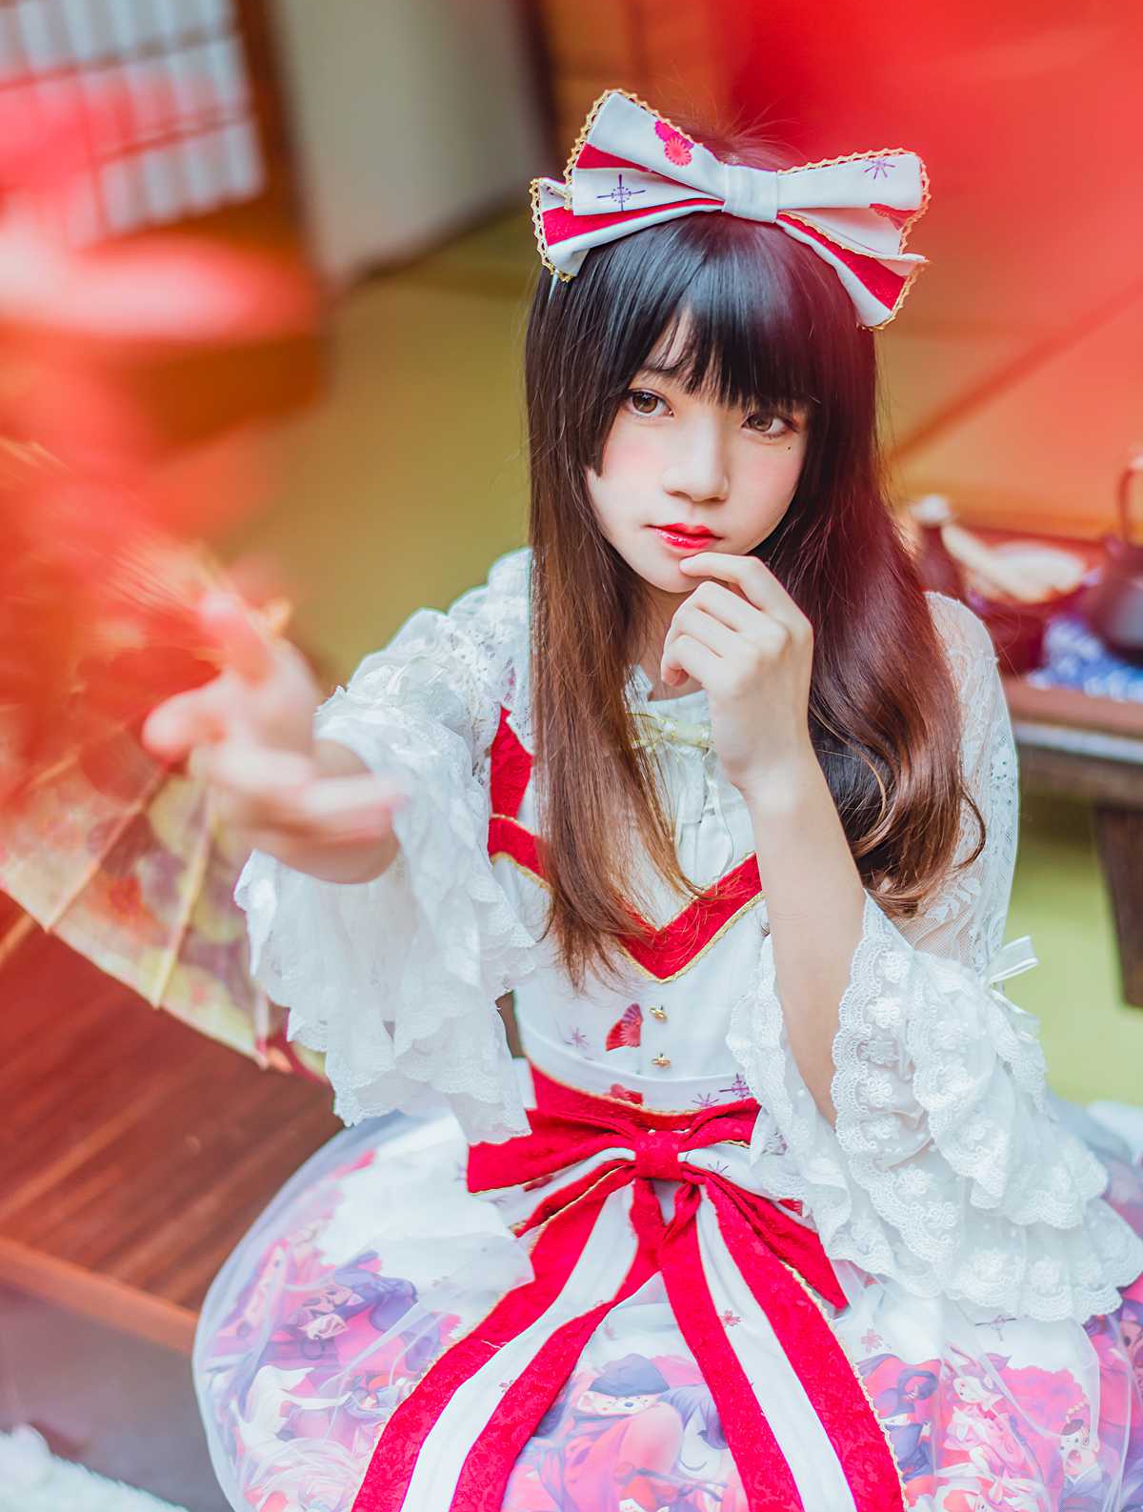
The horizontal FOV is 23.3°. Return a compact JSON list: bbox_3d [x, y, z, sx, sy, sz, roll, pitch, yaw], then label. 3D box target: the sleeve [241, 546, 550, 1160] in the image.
[{"bbox_3d":[-0.092,0.041,1.440,0.170,0.255,0.280,-3,27,12],"label":"sleeve"}]

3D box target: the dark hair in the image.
[{"bbox_3d":[0.101,-0.113,1.530,0.235,0.455,0.250,-2,26,5],"label":"dark hair"}]

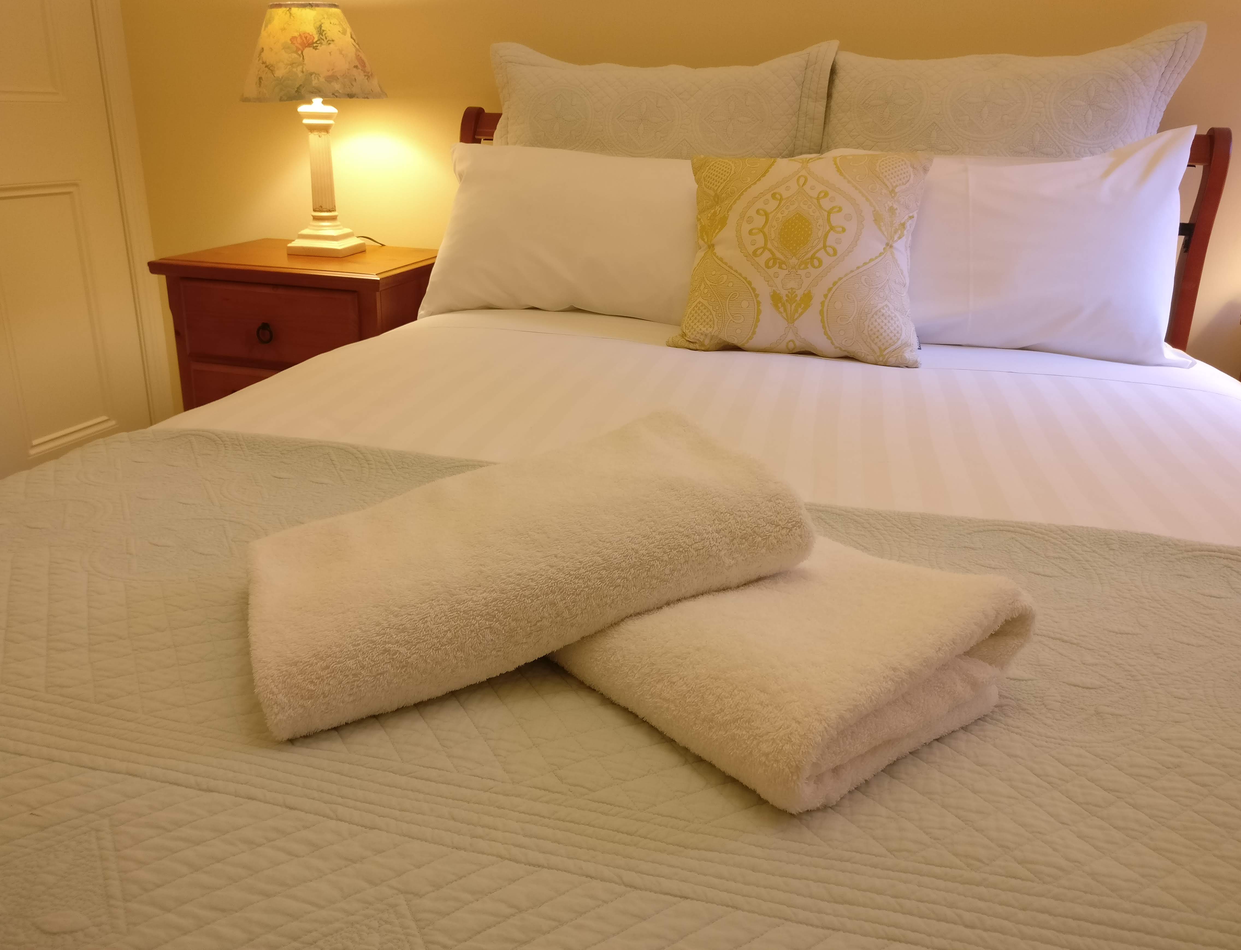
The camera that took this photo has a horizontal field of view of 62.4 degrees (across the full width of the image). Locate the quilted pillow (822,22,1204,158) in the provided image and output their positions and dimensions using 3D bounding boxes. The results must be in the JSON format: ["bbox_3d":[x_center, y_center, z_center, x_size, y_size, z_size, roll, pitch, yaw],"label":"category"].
[{"bbox_3d":[0.678,-0.557,1.985,0.720,0.530,0.150,7,7,15],"label":"quilted pillow"}]

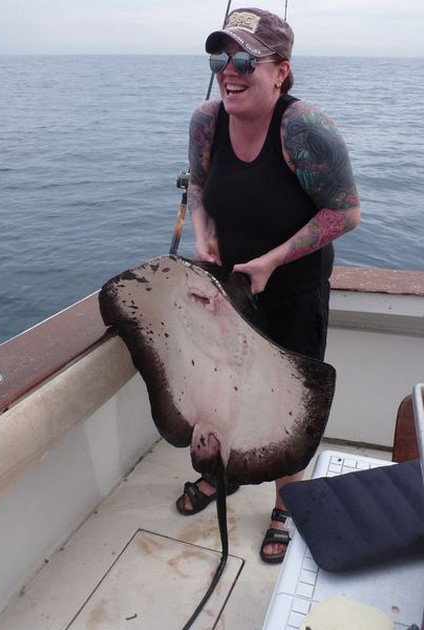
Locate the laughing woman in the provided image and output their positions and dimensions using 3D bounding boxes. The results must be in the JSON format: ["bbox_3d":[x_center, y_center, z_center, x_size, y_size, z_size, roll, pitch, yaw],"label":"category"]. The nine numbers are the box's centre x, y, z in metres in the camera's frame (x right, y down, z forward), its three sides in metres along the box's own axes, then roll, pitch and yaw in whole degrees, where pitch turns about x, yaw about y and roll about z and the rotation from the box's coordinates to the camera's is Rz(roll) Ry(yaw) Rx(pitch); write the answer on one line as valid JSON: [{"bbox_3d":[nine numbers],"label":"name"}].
[{"bbox_3d":[0.135,-0.002,1.709,0.520,1.640,0.440,15,28,29],"label":"laughing woman"}]

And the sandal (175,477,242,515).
[{"bbox_3d":[-0.008,0.654,2.126,0.260,0.100,0.100,-13,28,-27],"label":"sandal"}]

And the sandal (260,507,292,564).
[{"bbox_3d":[0.240,0.727,1.968,0.100,0.100,0.260,6,25,12],"label":"sandal"}]

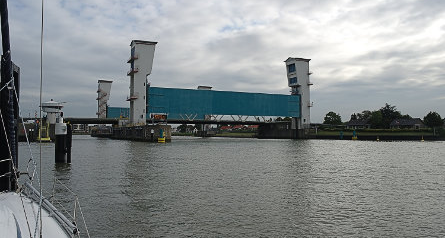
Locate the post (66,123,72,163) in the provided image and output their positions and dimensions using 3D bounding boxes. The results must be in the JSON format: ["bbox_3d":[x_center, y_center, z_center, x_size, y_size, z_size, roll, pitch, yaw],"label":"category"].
[{"bbox_3d":[-14.273,2.280,31.162,0.420,3.720,0.420,0,-2,0],"label":"post"}]

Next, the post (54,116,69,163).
[{"bbox_3d":[-15.122,1.934,31.357,1.000,4.430,1.000,0,-2,0],"label":"post"}]

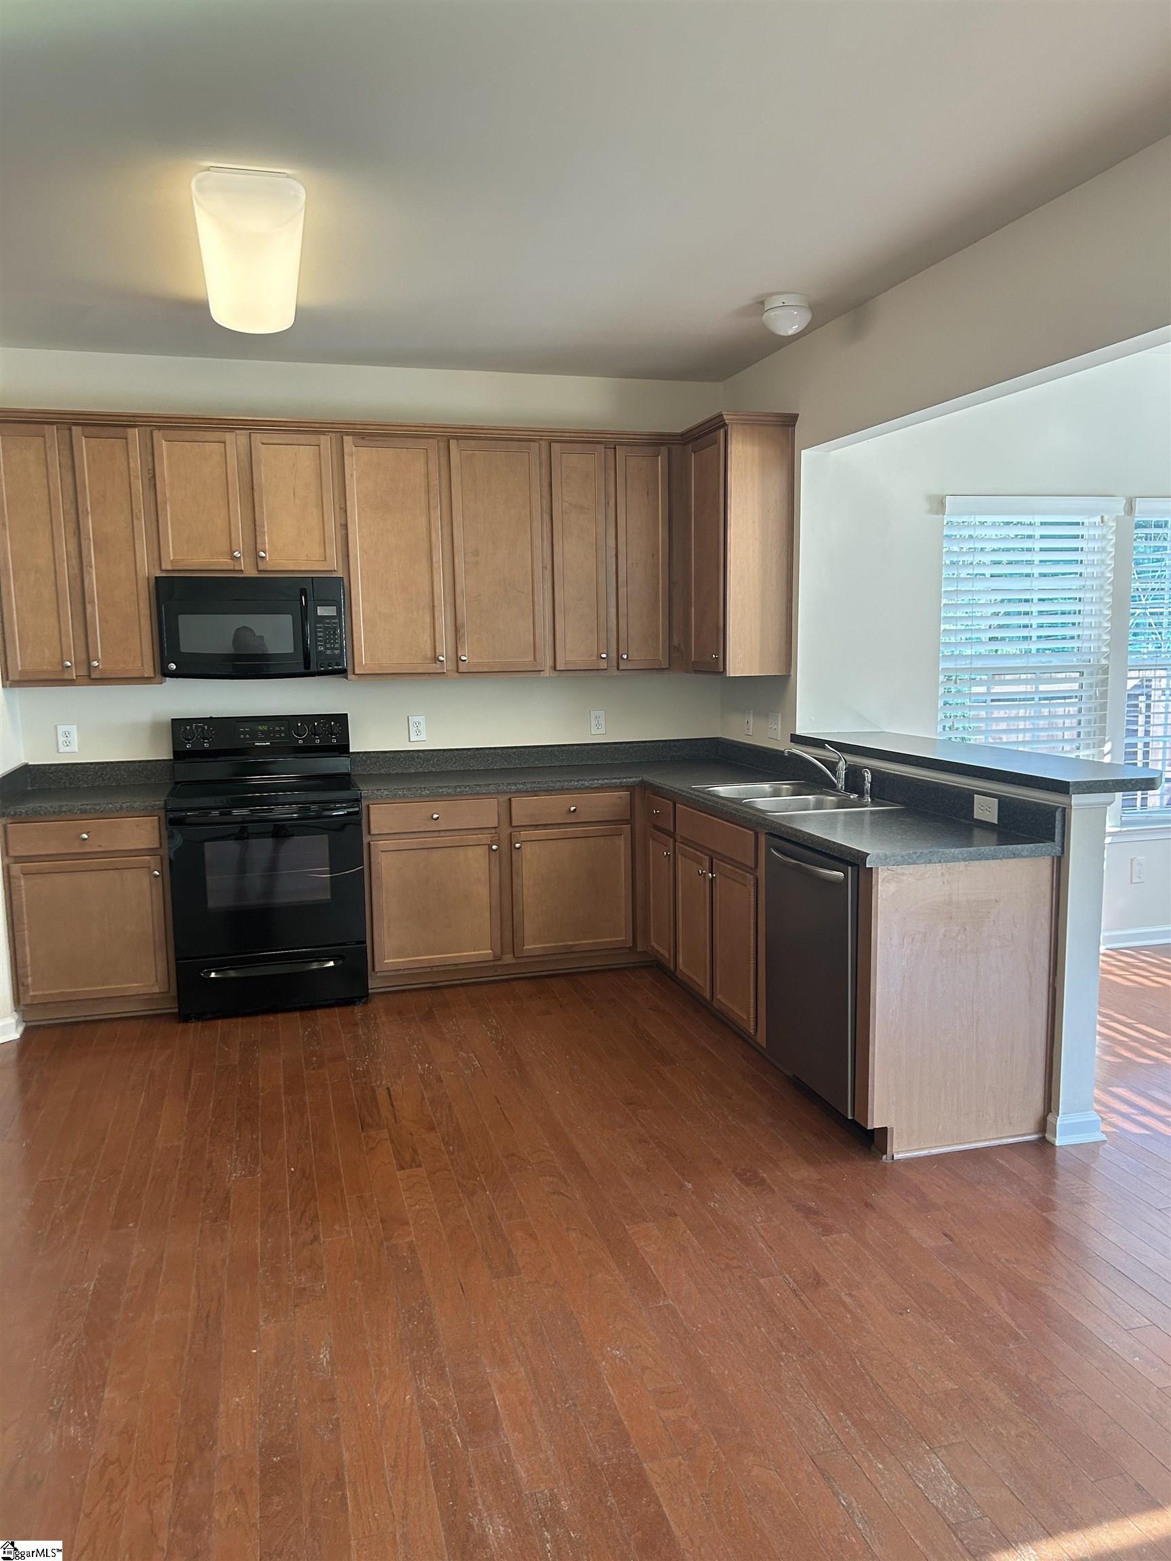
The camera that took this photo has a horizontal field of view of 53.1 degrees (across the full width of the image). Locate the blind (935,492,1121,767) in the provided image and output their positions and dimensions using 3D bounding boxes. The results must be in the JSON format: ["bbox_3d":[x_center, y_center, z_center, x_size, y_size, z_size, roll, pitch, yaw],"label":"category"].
[{"bbox_3d":[2.014,-0.523,5.325,0.927,1.488,0.070,-3,7,-16],"label":"blind"}]

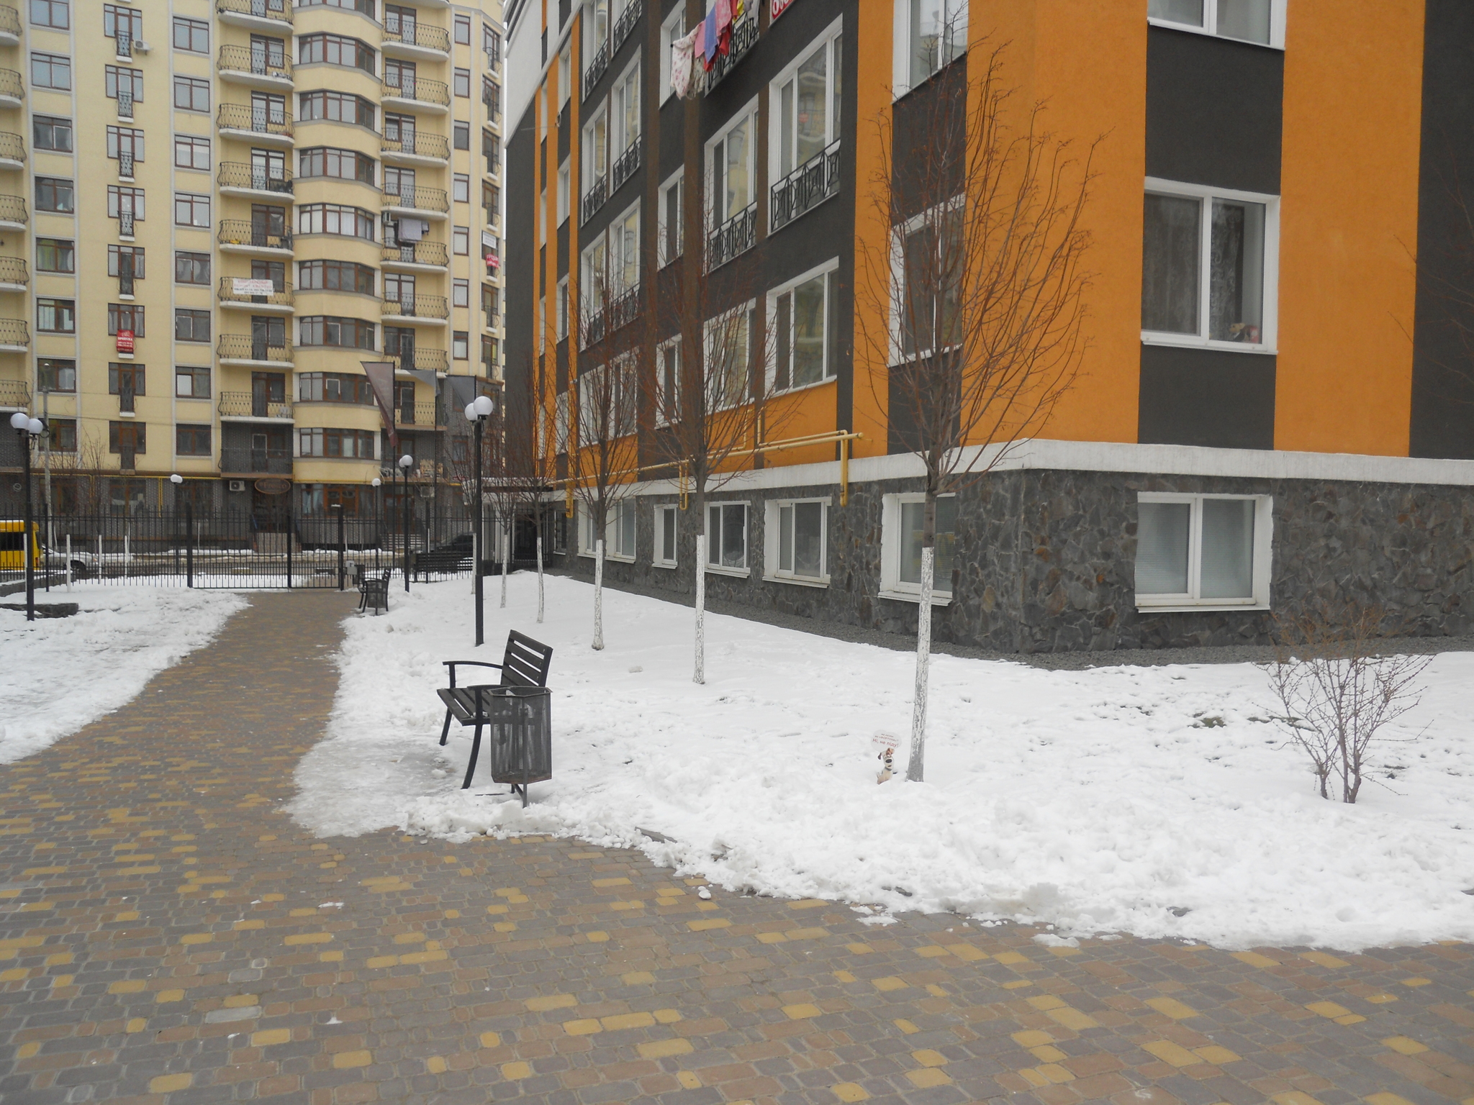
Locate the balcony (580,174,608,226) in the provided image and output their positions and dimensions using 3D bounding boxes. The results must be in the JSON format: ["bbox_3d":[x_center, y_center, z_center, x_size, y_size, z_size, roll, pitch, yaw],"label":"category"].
[{"bbox_3d":[-3.418,-8.525,29.053,0.100,0.690,2.582,0,1,-19],"label":"balcony"}]

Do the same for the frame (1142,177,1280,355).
[{"bbox_3d":[4.497,-2.703,11.395,1.590,1.550,0.200,0,1,-20],"label":"frame"}]

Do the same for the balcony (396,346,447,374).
[{"bbox_3d":[-17.736,-10.380,65.887,3.626,1.480,1.200,0,1,-26],"label":"balcony"}]

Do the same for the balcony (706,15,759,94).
[{"bbox_3d":[-0.039,-8.223,19.442,0.100,0.690,2.499,0,1,-19],"label":"balcony"}]

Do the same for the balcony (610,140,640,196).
[{"bbox_3d":[-2.381,-8.439,26.102,0.100,0.690,2.535,0,1,-19],"label":"balcony"}]

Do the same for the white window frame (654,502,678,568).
[{"bbox_3d":[-1.294,-0.342,22.951,0.200,1.166,1.618,0,1,-19],"label":"white window frame"}]

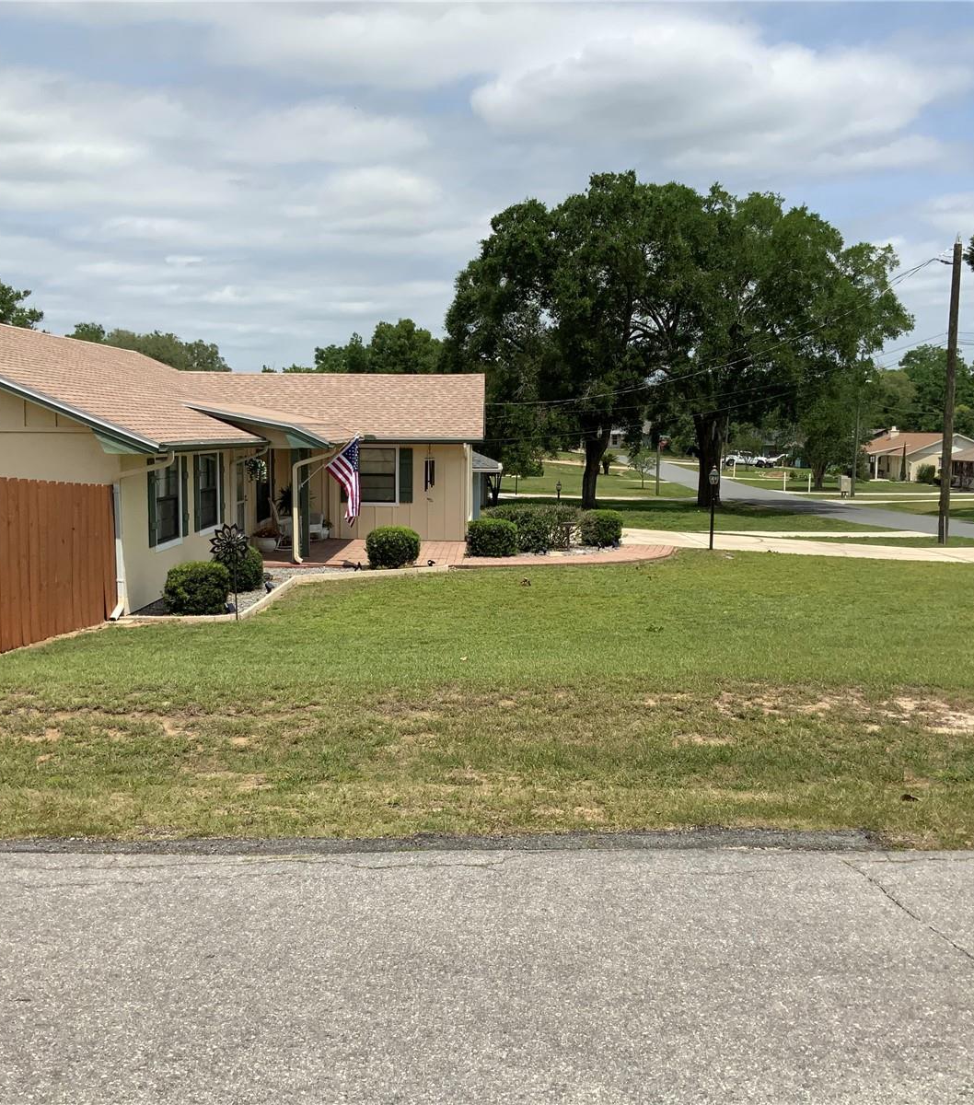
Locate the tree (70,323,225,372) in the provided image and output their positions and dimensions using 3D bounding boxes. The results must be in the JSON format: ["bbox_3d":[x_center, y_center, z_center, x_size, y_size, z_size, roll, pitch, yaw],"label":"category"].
[{"bbox_3d":[-25.875,-12.051,94.436,12.400,11.200,11.500,0,6,0],"label":"tree"}]

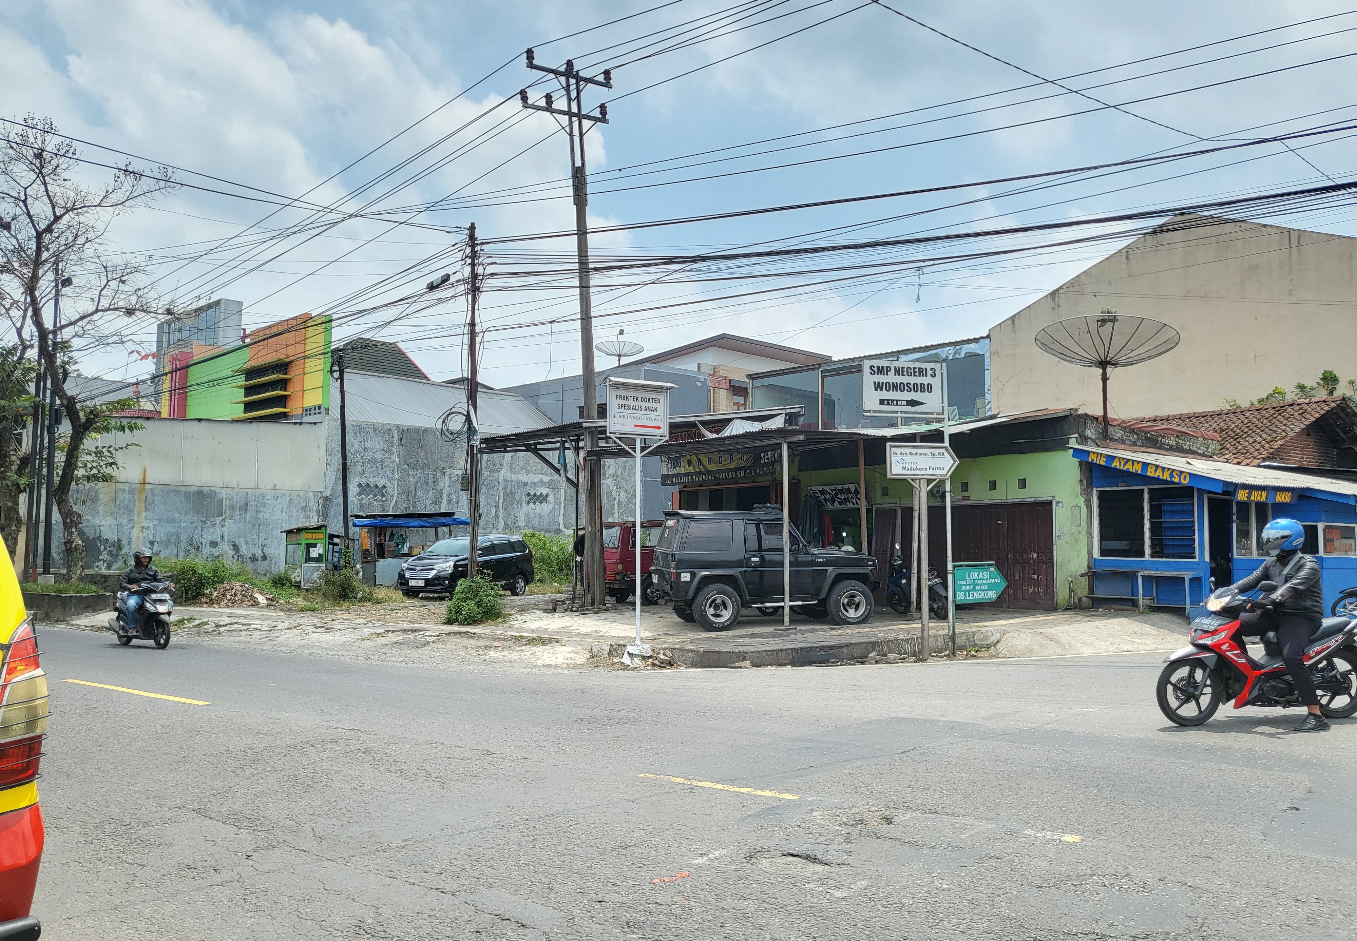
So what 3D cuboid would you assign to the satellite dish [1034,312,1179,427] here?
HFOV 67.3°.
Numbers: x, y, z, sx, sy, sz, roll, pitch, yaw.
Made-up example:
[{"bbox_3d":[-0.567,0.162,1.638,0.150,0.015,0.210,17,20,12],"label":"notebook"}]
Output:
[{"bbox_3d":[8.315,-1.888,19.786,2.720,2.410,2.720,0,-4,6],"label":"satellite dish"}]

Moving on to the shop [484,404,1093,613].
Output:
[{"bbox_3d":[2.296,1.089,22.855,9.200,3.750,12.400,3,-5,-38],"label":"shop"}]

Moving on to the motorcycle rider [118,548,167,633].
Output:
[{"bbox_3d":[-8.538,1.902,16.254,0.720,1.360,0.640,-3,-5,38],"label":"motorcycle rider"}]

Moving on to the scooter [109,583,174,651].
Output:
[{"bbox_3d":[-8.505,2.288,16.177,1.880,1.070,0.680,-3,-5,38],"label":"scooter"}]

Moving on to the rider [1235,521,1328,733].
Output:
[{"bbox_3d":[4.796,1.219,8.055,0.660,1.650,0.620,0,-4,2],"label":"rider"}]

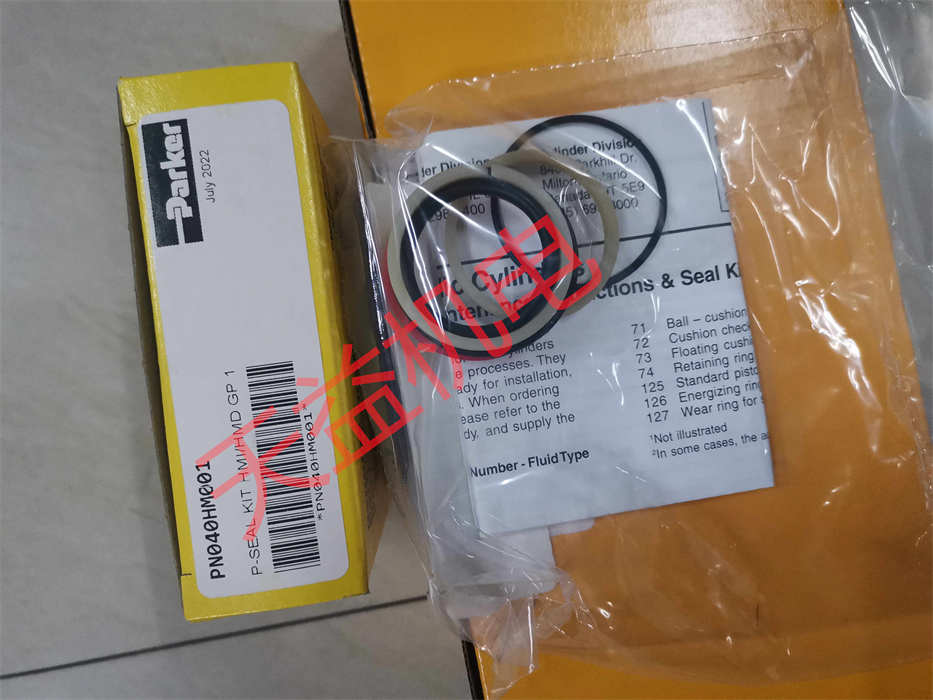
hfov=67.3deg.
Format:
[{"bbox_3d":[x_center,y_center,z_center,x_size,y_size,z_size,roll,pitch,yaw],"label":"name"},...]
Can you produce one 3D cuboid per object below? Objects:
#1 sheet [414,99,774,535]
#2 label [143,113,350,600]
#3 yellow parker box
[{"bbox_3d":[0.031,-0.009,0.166,0.072,0.002,0.094,-8,89,-3],"label":"sheet"},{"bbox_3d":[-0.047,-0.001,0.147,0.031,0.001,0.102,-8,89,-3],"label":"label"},{"bbox_3d":[-0.050,-0.002,0.197,0.037,0.099,0.114,-8,89,-3],"label":"yellow parker box"}]

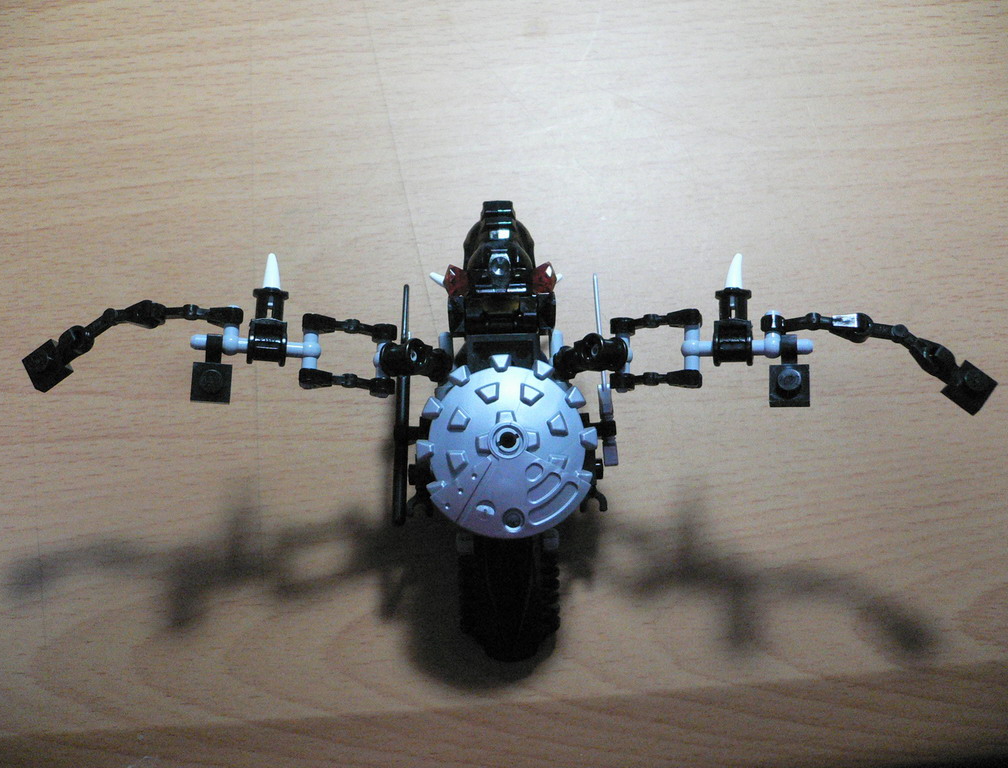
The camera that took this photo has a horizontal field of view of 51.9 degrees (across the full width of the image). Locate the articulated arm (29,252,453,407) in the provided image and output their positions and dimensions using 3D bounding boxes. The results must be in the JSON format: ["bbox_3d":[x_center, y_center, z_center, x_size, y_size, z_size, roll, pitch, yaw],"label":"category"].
[{"bbox_3d":[-0.054,-0.011,0.215,0.086,0.018,0.033,0,74,0],"label":"articulated arm"}]

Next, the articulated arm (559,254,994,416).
[{"bbox_3d":[0.054,-0.010,0.212,0.086,0.021,0.036,0,74,0],"label":"articulated arm"}]

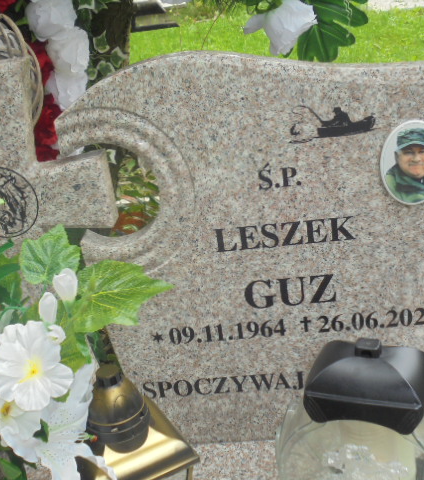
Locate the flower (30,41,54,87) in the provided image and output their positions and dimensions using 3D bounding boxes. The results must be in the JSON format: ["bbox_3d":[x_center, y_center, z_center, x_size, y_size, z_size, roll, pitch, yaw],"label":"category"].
[{"bbox_3d":[-0.296,-0.305,1.214,0.058,0.078,0.060,-5,21,6],"label":"flower"}]

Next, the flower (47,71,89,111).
[{"bbox_3d":[-0.246,-0.254,1.204,0.073,0.075,0.065,-5,21,6],"label":"flower"}]

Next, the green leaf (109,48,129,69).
[{"bbox_3d":[-0.168,-0.329,1.265,0.034,0.039,0.015,-5,21,6],"label":"green leaf"}]

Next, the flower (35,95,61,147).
[{"bbox_3d":[-0.286,-0.206,1.214,0.065,0.085,0.065,-5,21,6],"label":"flower"}]

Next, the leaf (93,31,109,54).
[{"bbox_3d":[-0.200,-0.355,1.265,0.029,0.042,0.015,-5,21,6],"label":"leaf"}]

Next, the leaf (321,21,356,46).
[{"bbox_3d":[0.208,-0.342,1.163,0.060,0.044,0.025,-5,21,6],"label":"leaf"}]

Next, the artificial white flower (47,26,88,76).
[{"bbox_3d":[-0.243,-0.319,1.183,0.072,0.079,0.068,-5,21,6],"label":"artificial white flower"}]

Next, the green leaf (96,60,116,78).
[{"bbox_3d":[-0.191,-0.306,1.265,0.034,0.034,0.015,-5,21,6],"label":"green leaf"}]

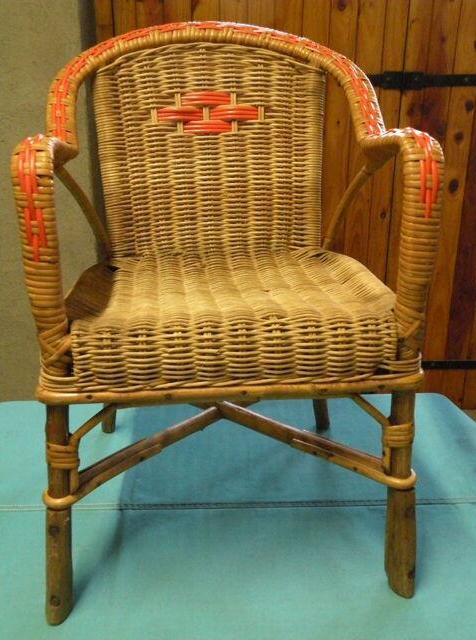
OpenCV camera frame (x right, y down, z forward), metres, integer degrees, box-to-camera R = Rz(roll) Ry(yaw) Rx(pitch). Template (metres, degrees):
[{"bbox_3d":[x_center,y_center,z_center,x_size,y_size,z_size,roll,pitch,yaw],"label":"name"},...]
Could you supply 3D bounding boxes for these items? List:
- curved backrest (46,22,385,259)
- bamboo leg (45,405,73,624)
[{"bbox_3d":[-0.027,-0.199,0.914,0.368,0.282,0.151,-2,18,-4],"label":"curved backrest"},{"bbox_3d":[-0.172,0.191,0.745,0.027,0.255,0.026,3,24,-6],"label":"bamboo leg"}]

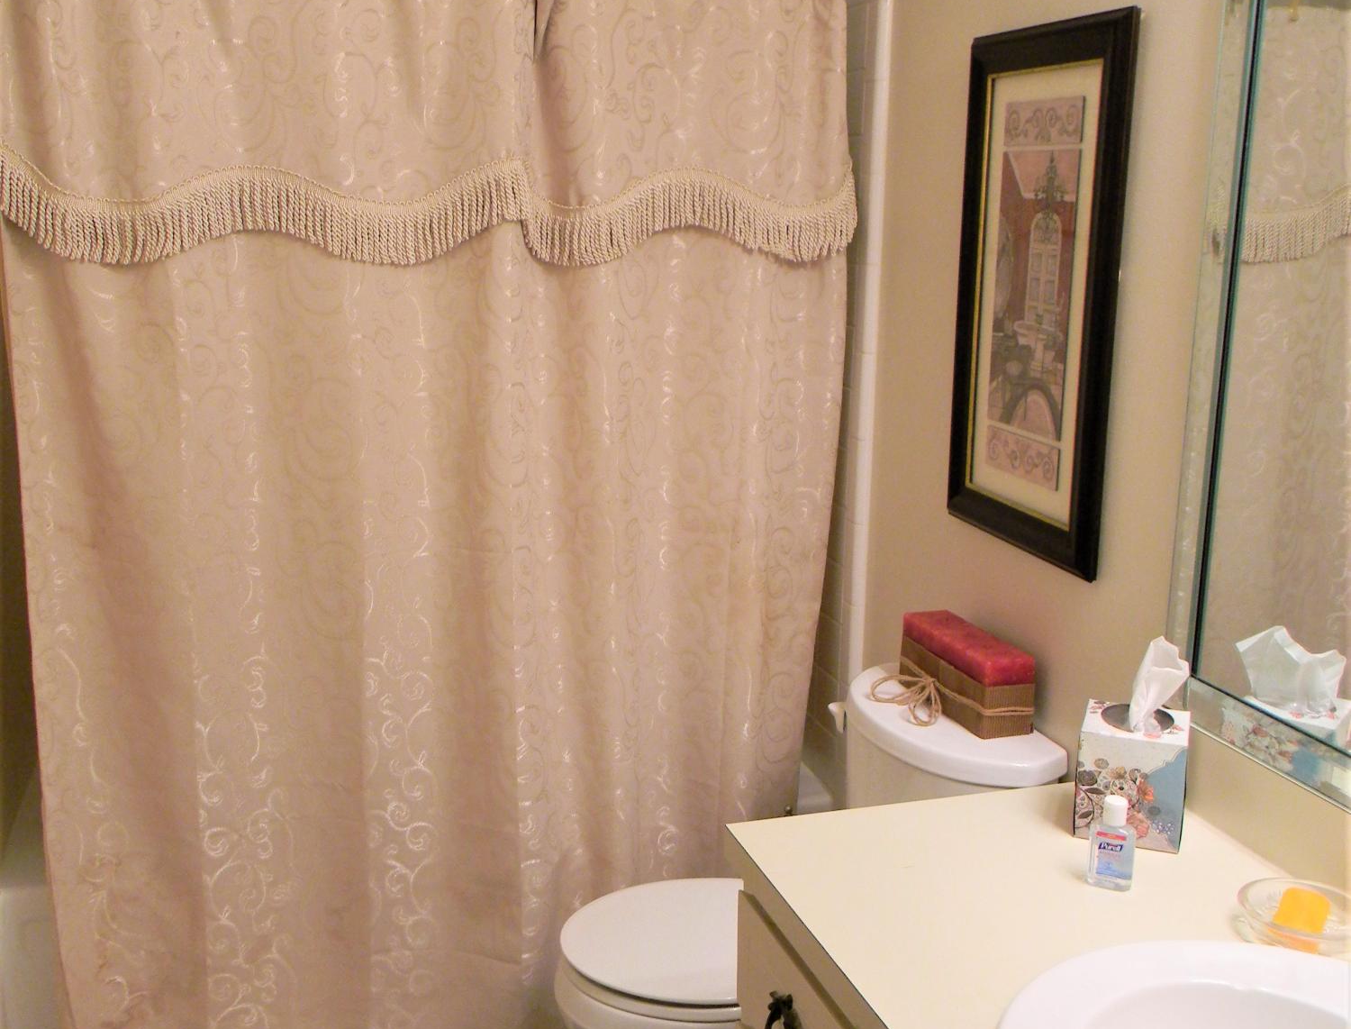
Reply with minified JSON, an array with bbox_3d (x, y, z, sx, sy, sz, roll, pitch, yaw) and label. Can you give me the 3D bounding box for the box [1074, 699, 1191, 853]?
[{"bbox_3d":[0.521,0.295,1.659,0.113,0.124,0.115,5,13,20],"label":"box"}]

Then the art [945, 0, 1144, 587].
[{"bbox_3d":[0.494,-0.307,2.026,0.025,0.713,0.410,-3,12,-16],"label":"art"}]

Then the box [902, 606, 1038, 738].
[{"bbox_3d":[0.425,0.233,2.136,0.078,0.106,0.275,-3,12,-16],"label":"box"}]

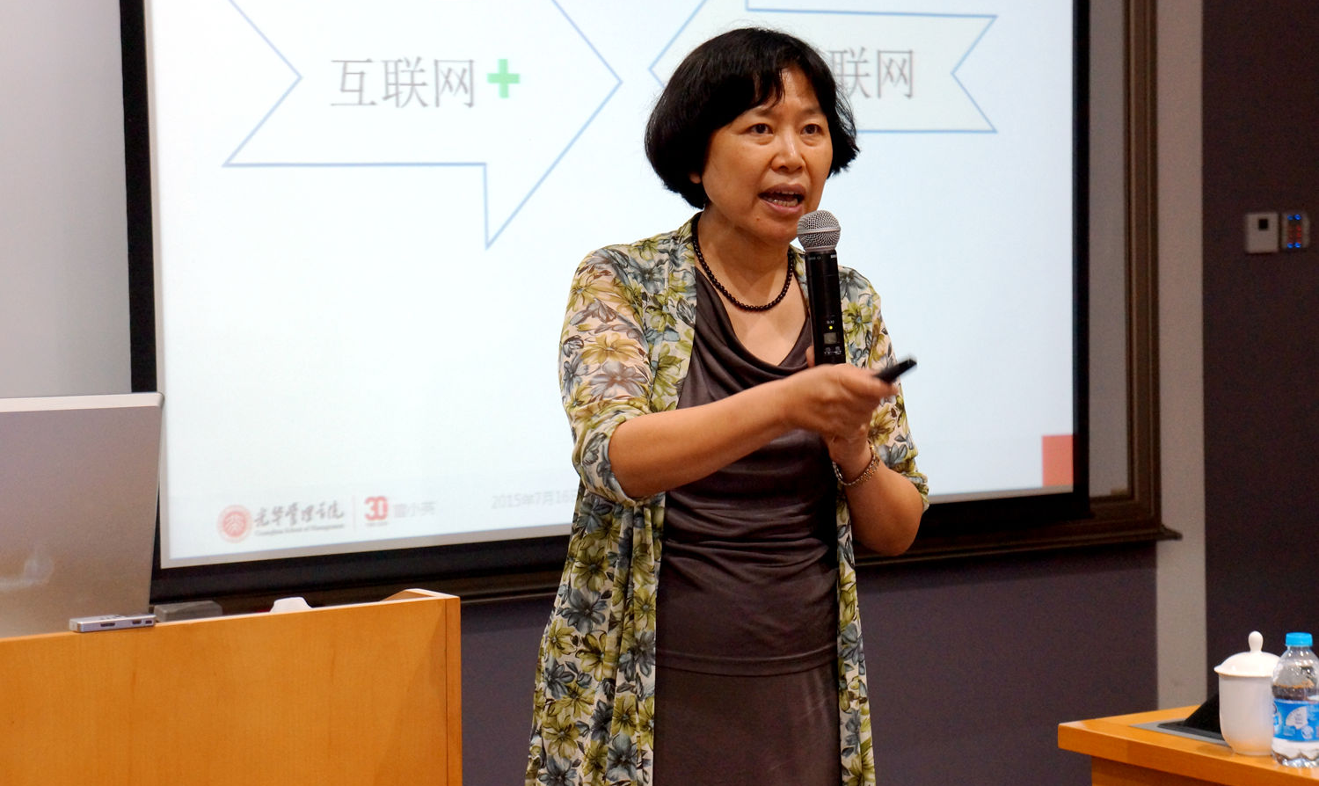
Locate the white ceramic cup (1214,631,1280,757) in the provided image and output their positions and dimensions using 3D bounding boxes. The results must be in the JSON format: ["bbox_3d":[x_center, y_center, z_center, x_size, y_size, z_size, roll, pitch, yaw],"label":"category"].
[{"bbox_3d":[0.700,0.350,3.520,0.100,0.144,0.102,0,4,11],"label":"white ceramic cup"}]

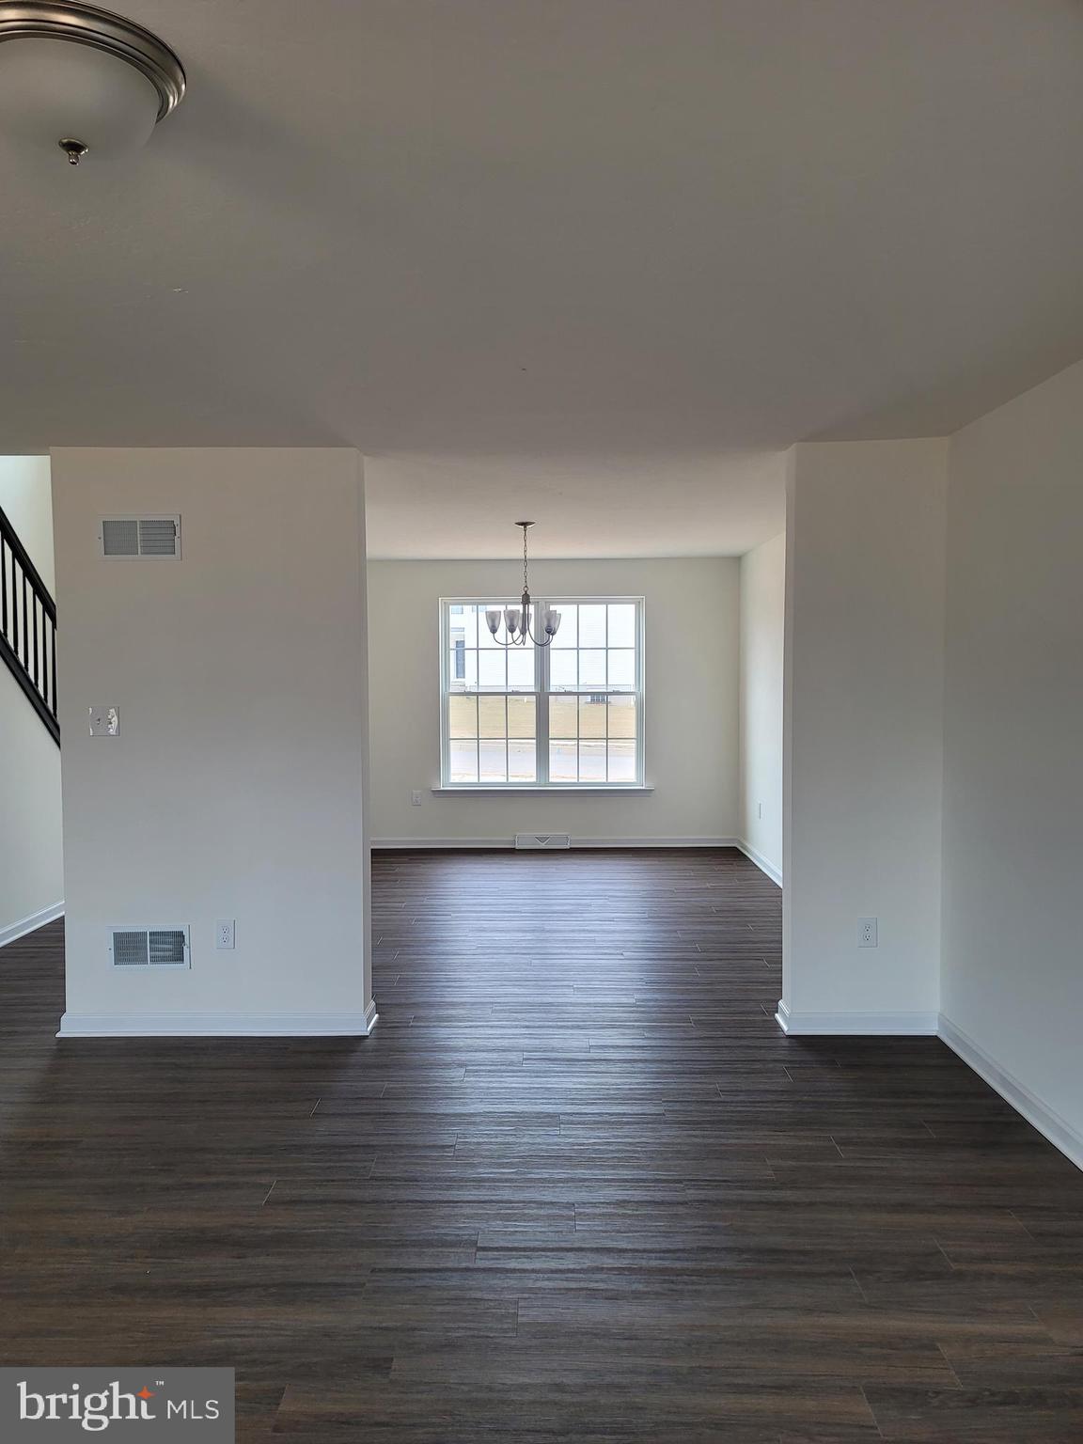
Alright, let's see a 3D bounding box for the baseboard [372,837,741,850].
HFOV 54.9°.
[{"bbox_3d":[0.063,1.024,8.825,3.233,0.090,0.025,0,3,1],"label":"baseboard"}]

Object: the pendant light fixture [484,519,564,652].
[{"bbox_3d":[-0.111,-0.857,6.551,0.490,0.770,0.490,0,3,1],"label":"pendant light fixture"}]

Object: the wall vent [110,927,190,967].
[{"bbox_3d":[-1.632,0.944,4.345,0.338,0.180,0.025,0,3,1],"label":"wall vent"}]

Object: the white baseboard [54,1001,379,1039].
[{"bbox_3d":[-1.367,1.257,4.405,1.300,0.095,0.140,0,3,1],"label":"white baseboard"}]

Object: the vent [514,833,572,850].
[{"bbox_3d":[0.015,1.010,8.812,0.460,0.127,0.050,0,3,1],"label":"vent"}]

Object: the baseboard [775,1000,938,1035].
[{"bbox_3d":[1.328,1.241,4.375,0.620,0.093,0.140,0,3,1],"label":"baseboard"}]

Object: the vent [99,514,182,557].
[{"bbox_3d":[-1.640,-0.753,4.258,0.340,0.183,0.025,0,3,1],"label":"vent"}]

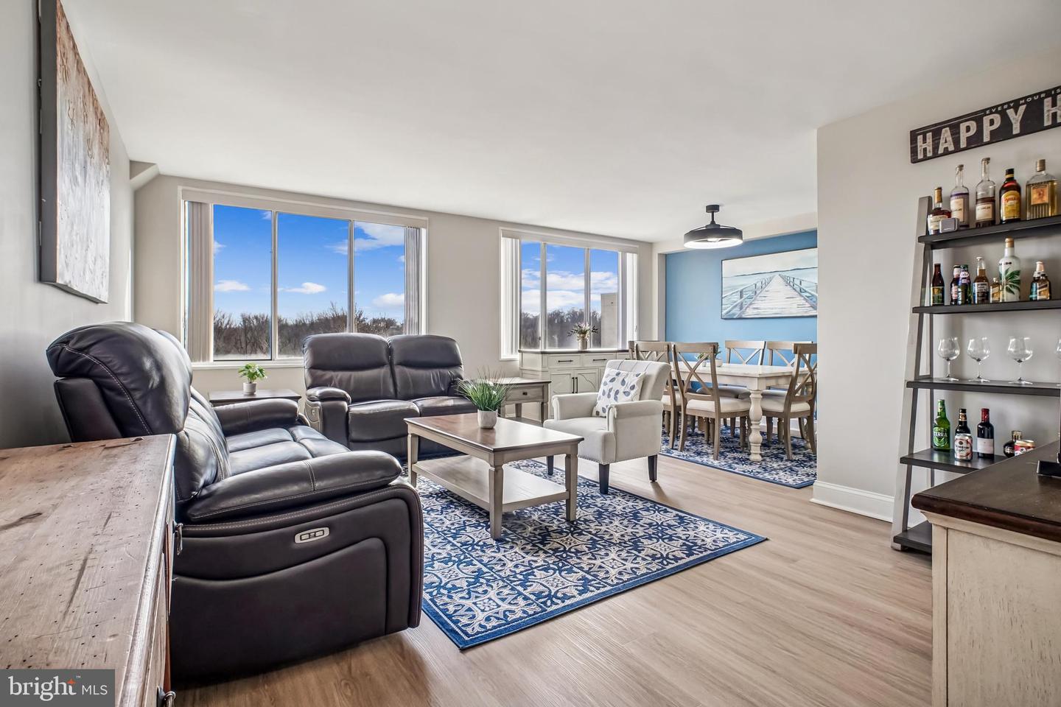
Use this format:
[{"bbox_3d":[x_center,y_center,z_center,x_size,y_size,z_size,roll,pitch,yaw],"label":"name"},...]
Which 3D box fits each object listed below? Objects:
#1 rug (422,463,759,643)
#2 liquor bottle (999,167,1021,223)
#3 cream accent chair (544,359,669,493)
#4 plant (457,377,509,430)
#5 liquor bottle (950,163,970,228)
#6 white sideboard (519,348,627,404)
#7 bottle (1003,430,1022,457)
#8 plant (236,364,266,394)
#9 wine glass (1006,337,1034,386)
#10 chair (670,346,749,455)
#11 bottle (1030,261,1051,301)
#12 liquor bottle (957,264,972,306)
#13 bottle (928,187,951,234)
[{"bbox_3d":[-0.199,0.964,3.203,1.820,0.010,2.680,-1,2,-34],"label":"rug"},{"bbox_3d":[2.232,-0.720,2.196,0.072,0.272,0.072,-1,2,-35],"label":"liquor bottle"},{"bbox_3d":[0.596,0.504,3.599,0.750,0.875,0.720,-1,2,-35],"label":"cream accent chair"},{"bbox_3d":[-0.288,0.309,3.056,0.330,0.340,0.330,0,1,0],"label":"plant"},{"bbox_3d":[2.166,-0.794,2.376,0.075,0.320,0.075,-1,1,-30],"label":"liquor bottle"},{"bbox_3d":[0.690,0.425,5.640,1.580,0.930,0.460,-1,1,-31],"label":"white sideboard"},{"bbox_3d":[2.288,0.445,2.219,0.078,0.145,0.085,-1,2,-35],"label":"bottle"},{"bbox_3d":[-2.275,0.210,3.850,0.210,0.260,0.210,-1,1,-30],"label":"plant"},{"bbox_3d":[2.349,0.033,2.261,0.092,0.220,0.092,-1,2,-32],"label":"wine glass"},{"bbox_3d":[1.695,0.405,4.390,0.560,1.010,0.490,-1,1,-30],"label":"chair"},{"bbox_3d":[2.363,-0.336,2.184,0.070,0.200,0.070,-1,2,-32],"label":"bottle"},{"bbox_3d":[2.213,-0.352,2.402,0.059,0.218,0.059,-1,2,-32],"label":"liquor bottle"},{"bbox_3d":[2.092,-0.721,2.414,0.078,0.265,0.088,-1,2,-35],"label":"bottle"}]

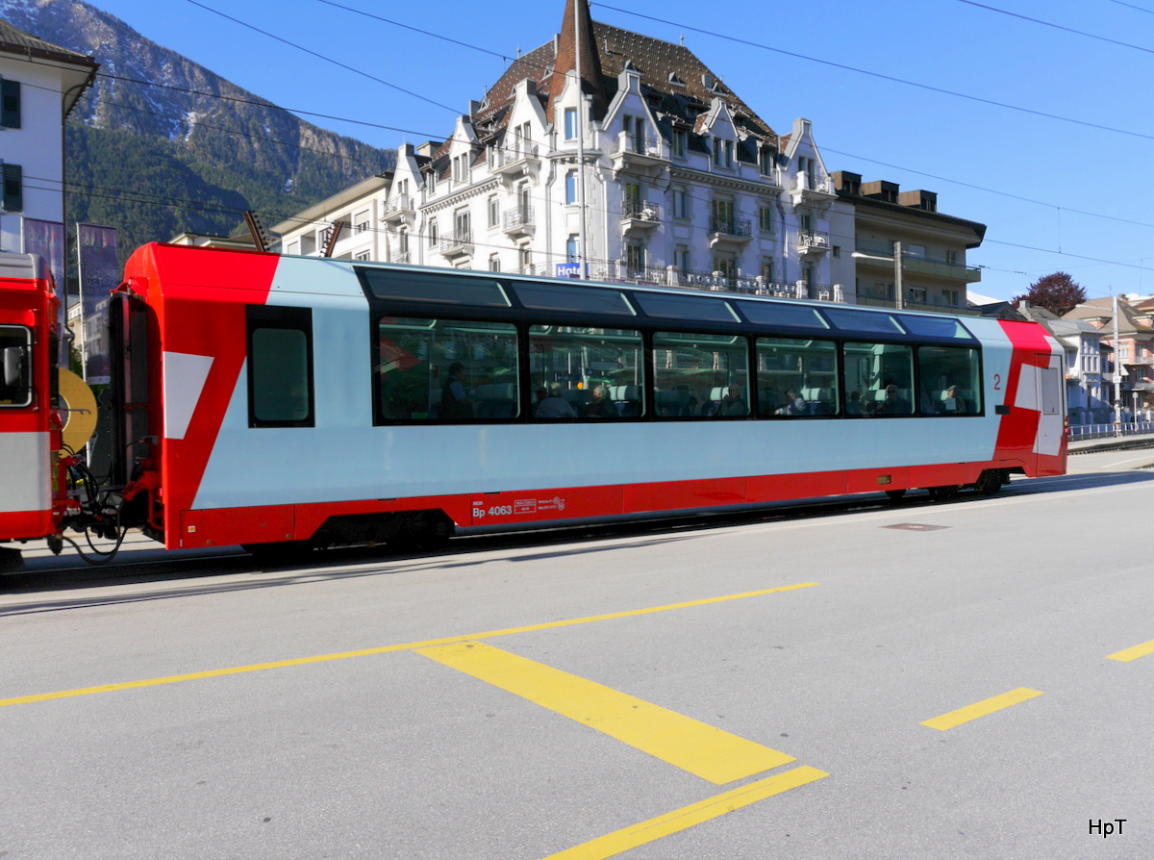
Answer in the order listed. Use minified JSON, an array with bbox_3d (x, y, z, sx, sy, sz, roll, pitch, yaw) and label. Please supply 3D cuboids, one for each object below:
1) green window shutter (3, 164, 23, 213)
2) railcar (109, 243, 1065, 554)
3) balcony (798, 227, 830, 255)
[{"bbox_3d":[-19.340,-8.282,32.000,0.555,1.600,0.060,-1,-1,-35],"label":"green window shutter"},{"bbox_3d":[2.214,-0.420,15.850,18.390,3.625,2.680,-1,-1,-35],"label":"railcar"},{"bbox_3d":[15.262,-11.804,60.044,2.141,1.717,0.838,-1,-1,-35],"label":"balcony"}]

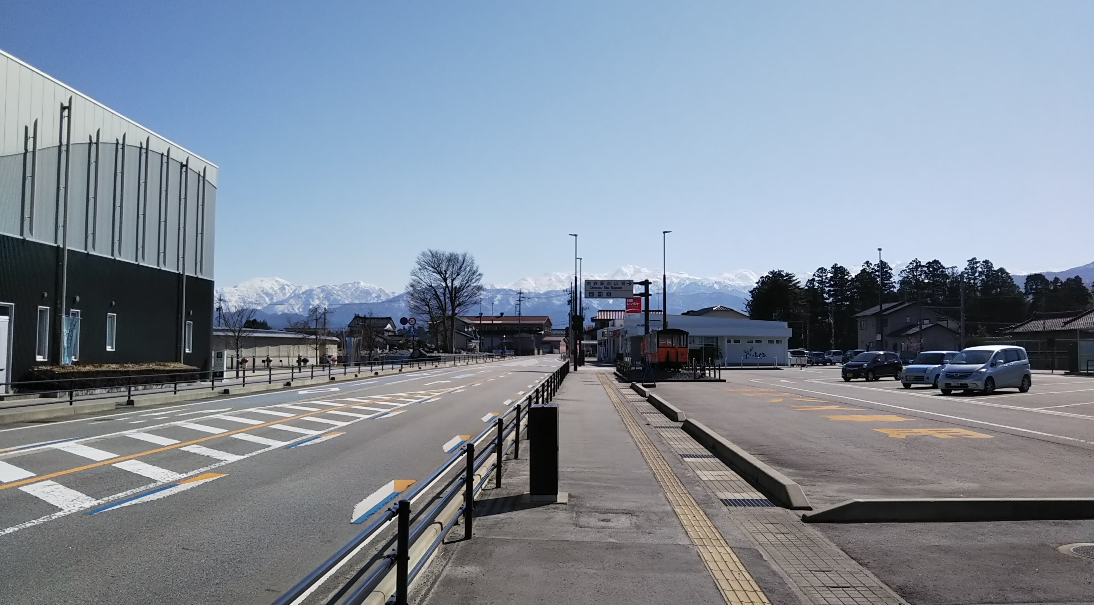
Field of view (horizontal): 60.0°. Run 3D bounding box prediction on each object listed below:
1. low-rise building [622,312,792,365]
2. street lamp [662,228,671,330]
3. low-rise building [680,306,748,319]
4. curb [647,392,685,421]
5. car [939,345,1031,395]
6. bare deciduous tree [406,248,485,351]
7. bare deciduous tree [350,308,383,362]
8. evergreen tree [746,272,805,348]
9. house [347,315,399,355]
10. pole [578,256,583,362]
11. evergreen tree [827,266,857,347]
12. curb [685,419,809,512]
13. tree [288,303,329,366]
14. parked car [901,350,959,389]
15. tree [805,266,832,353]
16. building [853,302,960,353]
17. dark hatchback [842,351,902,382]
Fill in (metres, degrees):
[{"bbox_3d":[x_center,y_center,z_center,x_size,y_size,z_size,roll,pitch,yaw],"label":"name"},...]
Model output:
[{"bbox_3d":[14.600,3.770,90.600,15.000,4.700,8.500,1,-4,-13],"label":"low-rise building"},{"bbox_3d":[8.626,-0.043,68.200,0.700,10.100,0.300,0,-3,2],"label":"street lamp"},{"bbox_3d":[23.300,4.300,132.000,11.000,7.600,10.000,1,-4,-6],"label":"low-rise building"},{"bbox_3d":[3.310,2.907,26.600,0.220,0.210,8.900,0,-3,2],"label":"curb"},{"bbox_3d":[16.000,2.460,34.700,4.220,1.730,1.700,3,-5,-40],"label":"car"},{"bbox_3d":[-13.200,0.000,122.000,9.600,13.400,9.600,0,-3,0],"label":"bare deciduous tree"},{"bbox_3d":[-16.500,3.100,87.000,3.100,5.200,3.100,0,-3,0],"label":"bare deciduous tree"},{"bbox_3d":[31.000,1.750,128.000,7.500,12.500,7.500,0,-3,0],"label":"evergreen tree"},{"bbox_3d":[-33.200,6.466,180.000,8.800,7.600,8.300,0,-3,0],"label":"house"},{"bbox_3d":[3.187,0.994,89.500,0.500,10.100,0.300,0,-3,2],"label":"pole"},{"bbox_3d":[42.000,1.400,135.000,4.000,14.000,4.000,0,-3,0],"label":"evergreen tree"},{"bbox_3d":[2.880,2.320,15.120,0.210,0.200,10.300,0,-3,2],"label":"curb"},{"bbox_3d":[-21.630,2.956,86.000,3.500,5.600,3.500,0,-3,0],"label":"tree"},{"bbox_3d":[16.400,2.800,39.800,3.450,1.550,1.500,3,-5,-40],"label":"parked car"},{"bbox_3d":[40.133,1.832,140.000,4.100,13.800,4.200,0,-3,0],"label":"tree"},{"bbox_3d":[44.000,3.777,115.000,9.300,7.500,13.500,0,-3,0],"label":"building"},{"bbox_3d":[16.667,3.270,48.400,3.395,1.500,1.475,2,-3,-34],"label":"dark hatchback"}]

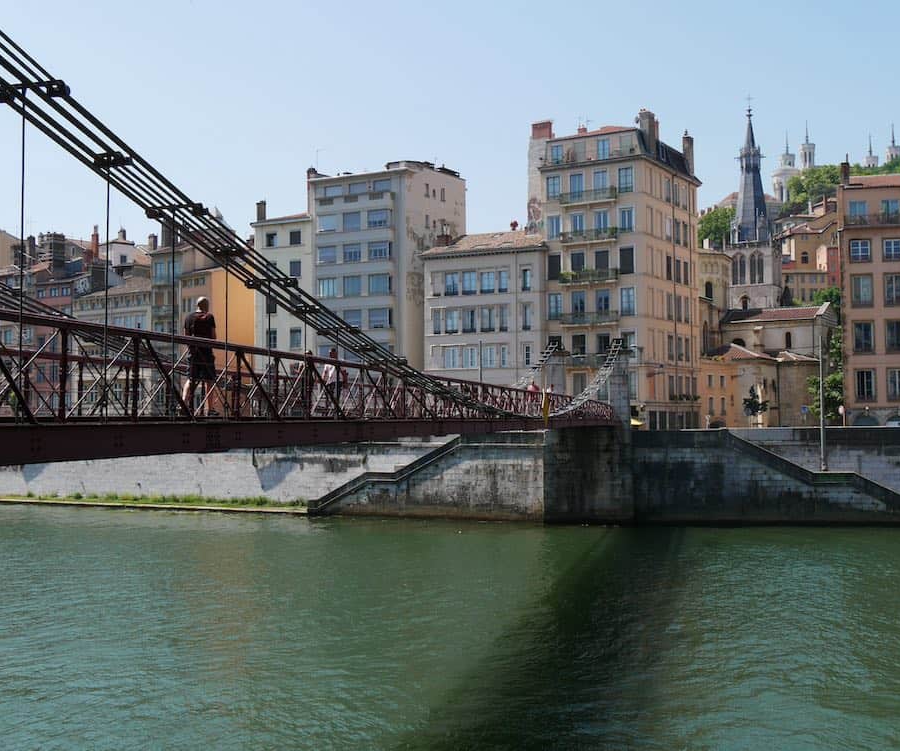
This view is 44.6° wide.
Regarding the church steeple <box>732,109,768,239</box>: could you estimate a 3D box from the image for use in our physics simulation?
[{"bbox_3d":[38.108,-25.490,139.281,4.400,17.200,4.400,-2,-3,20],"label":"church steeple"}]

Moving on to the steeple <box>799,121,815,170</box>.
[{"bbox_3d":[215.565,-138.879,663.179,9.200,29.500,9.200,-2,-3,20],"label":"steeple"}]

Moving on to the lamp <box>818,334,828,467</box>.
[{"bbox_3d":[27.300,1.832,80.494,0.400,10.300,0.400,-1,-3,9],"label":"lamp"}]

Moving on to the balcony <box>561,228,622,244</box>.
[{"bbox_3d":[12.422,-12.422,98.155,5.150,1.150,0.800,-2,-3,27],"label":"balcony"}]

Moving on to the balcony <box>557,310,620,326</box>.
[{"bbox_3d":[12.380,-5.059,97.821,5.200,1.150,0.800,-2,-3,27],"label":"balcony"}]

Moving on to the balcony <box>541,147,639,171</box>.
[{"bbox_3d":[12.589,-19.398,98.406,9.200,1.100,0.900,-2,-3,27],"label":"balcony"}]

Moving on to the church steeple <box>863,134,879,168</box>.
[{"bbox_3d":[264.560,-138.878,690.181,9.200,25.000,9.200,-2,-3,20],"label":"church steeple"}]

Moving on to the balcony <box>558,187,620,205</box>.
[{"bbox_3d":[12.443,-15.997,98.316,5.150,1.100,0.800,-2,-3,27],"label":"balcony"}]

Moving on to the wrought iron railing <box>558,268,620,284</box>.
[{"bbox_3d":[12.402,-8.806,97.991,5.150,1.150,0.800,-2,-3,27],"label":"wrought iron railing"}]

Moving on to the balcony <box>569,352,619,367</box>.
[{"bbox_3d":[12.442,-1.289,97.608,5.100,1.150,0.800,-2,-3,27],"label":"balcony"}]

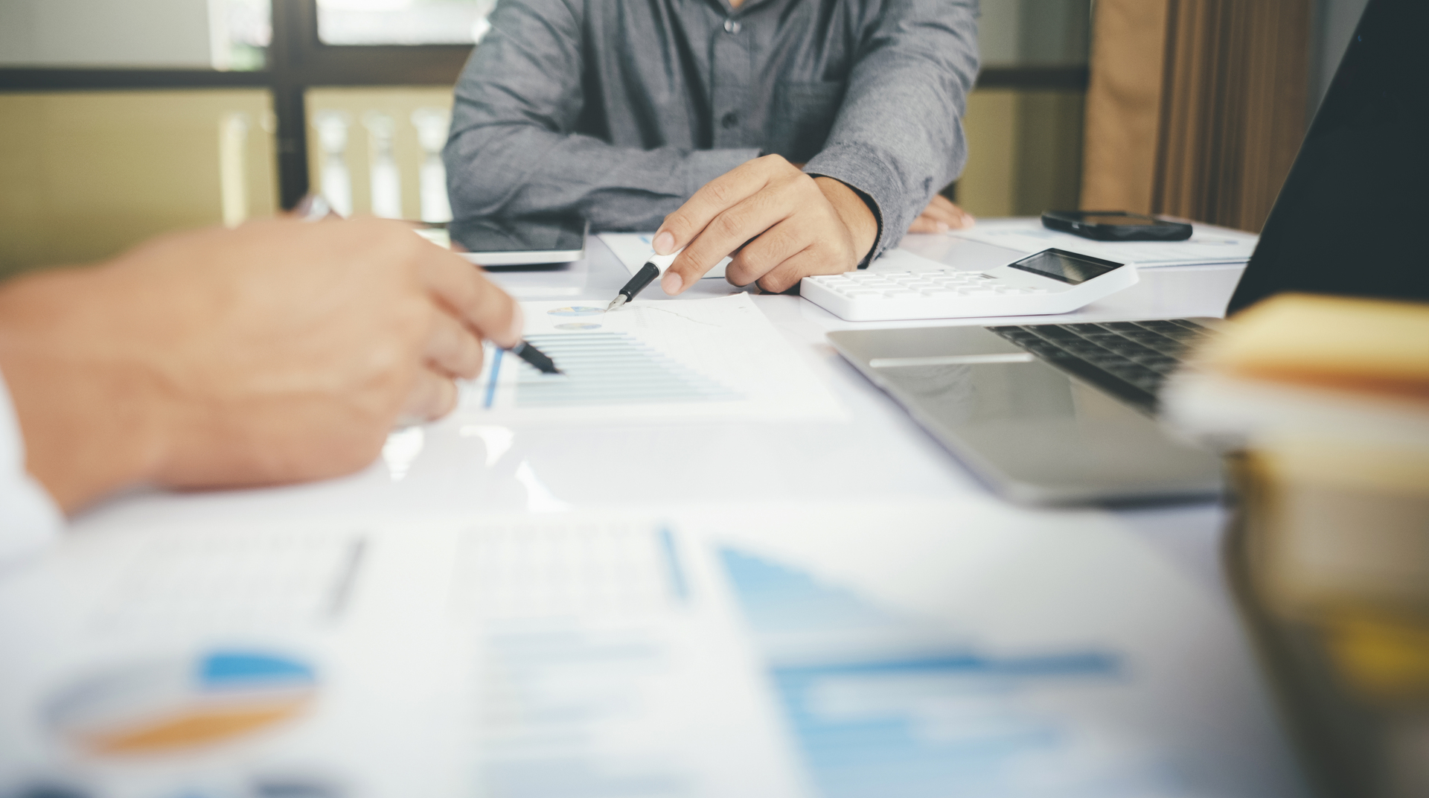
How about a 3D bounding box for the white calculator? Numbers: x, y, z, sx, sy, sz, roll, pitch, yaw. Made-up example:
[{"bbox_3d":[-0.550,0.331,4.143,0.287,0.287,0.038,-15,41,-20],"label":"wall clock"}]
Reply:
[{"bbox_3d":[0.144,-0.069,0.804,0.170,0.029,0.094,-2,13,-11],"label":"white calculator"}]

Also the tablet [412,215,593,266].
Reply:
[{"bbox_3d":[-0.162,-0.116,1.014,0.135,0.007,0.200,-1,13,-4],"label":"tablet"}]

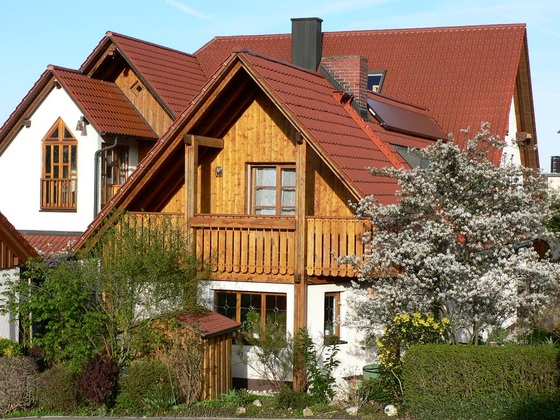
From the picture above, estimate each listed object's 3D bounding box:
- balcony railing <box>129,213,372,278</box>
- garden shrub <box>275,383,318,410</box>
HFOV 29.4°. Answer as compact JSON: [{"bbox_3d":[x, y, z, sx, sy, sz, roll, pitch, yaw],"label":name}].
[{"bbox_3d":[-0.574,0.722,22.137,5.262,1.246,1.300,1,1,20],"label":"balcony railing"},{"bbox_3d":[0.310,3.420,19.945,0.820,0.480,0.700,0,1,0],"label":"garden shrub"}]

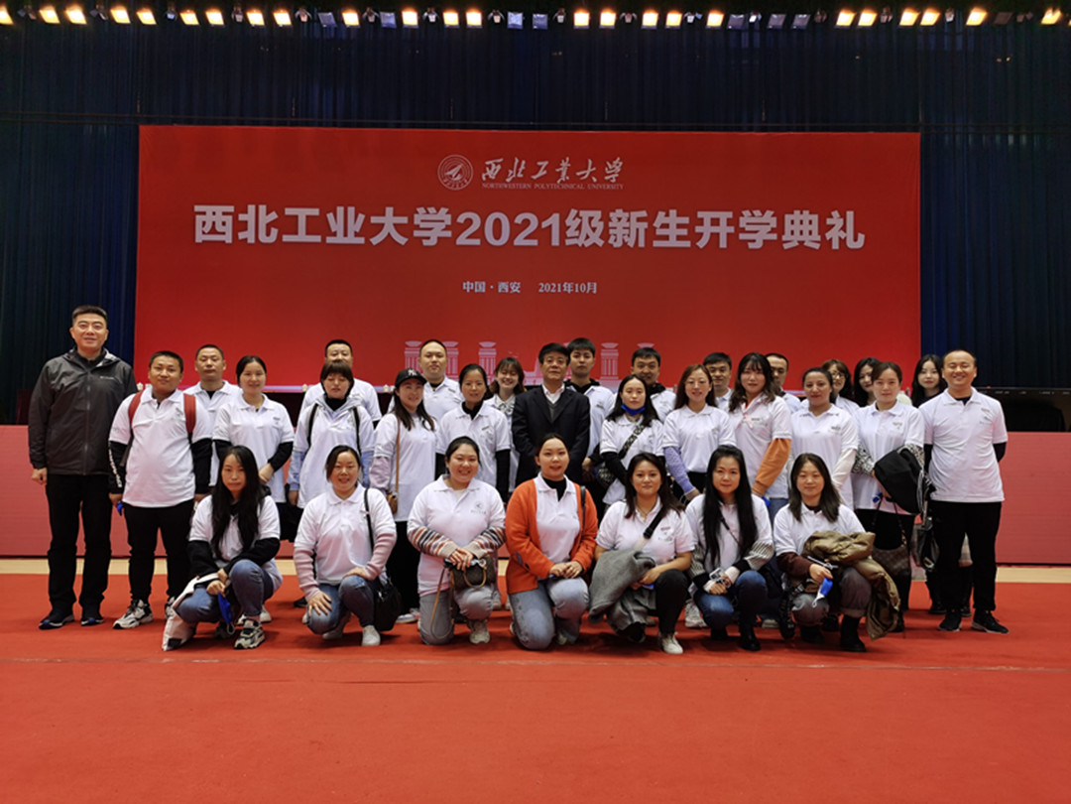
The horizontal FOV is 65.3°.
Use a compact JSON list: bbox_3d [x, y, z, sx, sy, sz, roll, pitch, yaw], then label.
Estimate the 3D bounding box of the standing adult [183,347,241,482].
[{"bbox_3d":[-2.144,0.481,5.550,0.500,1.720,0.300,1,-1,-16],"label":"standing adult"}]

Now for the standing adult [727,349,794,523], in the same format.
[{"bbox_3d":[1.366,0.527,5.080,0.460,1.646,0.310,0,-1,30],"label":"standing adult"}]

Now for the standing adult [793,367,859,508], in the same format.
[{"bbox_3d":[1.753,0.570,5.050,0.440,1.550,0.310,0,-1,18],"label":"standing adult"}]

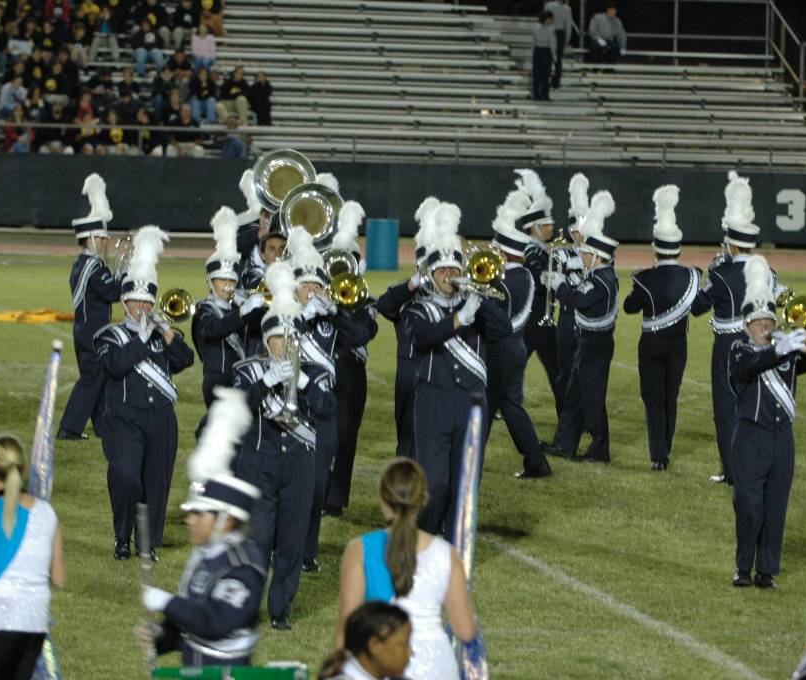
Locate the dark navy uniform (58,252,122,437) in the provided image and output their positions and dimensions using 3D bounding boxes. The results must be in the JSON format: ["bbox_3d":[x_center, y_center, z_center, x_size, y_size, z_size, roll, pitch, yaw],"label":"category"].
[{"bbox_3d":[-2.388,0.037,37.993,0.550,1.421,0.500,0,4,-18],"label":"dark navy uniform"}]

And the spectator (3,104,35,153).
[{"bbox_3d":[-6.944,-3.703,89.500,0.560,1.150,0.720,1,4,-11],"label":"spectator"}]

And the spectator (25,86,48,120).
[{"bbox_3d":[-6.710,-4.147,90.500,0.460,1.100,0.680,0,4,-12],"label":"spectator"}]

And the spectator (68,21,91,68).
[{"bbox_3d":[-6.119,-5.552,93.500,0.500,1.050,0.720,1,4,-11],"label":"spectator"}]

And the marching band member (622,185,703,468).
[{"bbox_3d":[1.890,-0.084,36.000,0.580,2.060,0.500,1,4,-9],"label":"marching band member"}]

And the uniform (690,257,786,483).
[{"bbox_3d":[2.452,0.202,35.785,0.620,1.643,0.500,-1,4,-27],"label":"uniform"}]

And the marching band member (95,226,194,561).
[{"bbox_3d":[-1.596,0.321,30.515,0.620,2.044,0.500,0,4,-12],"label":"marching band member"}]

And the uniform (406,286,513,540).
[{"bbox_3d":[0.346,0.505,31.369,0.620,1.570,0.460,0,4,-15],"label":"uniform"}]

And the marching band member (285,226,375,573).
[{"bbox_3d":[-0.465,0.350,30.154,0.620,2.087,0.500,0,4,-12],"label":"marching band member"}]

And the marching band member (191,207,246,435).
[{"bbox_3d":[-1.170,0.180,32.264,0.550,2.090,0.520,-1,4,-25],"label":"marching band member"}]

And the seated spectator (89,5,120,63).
[{"bbox_3d":[-5.646,-5.769,93.500,0.560,1.130,0.740,1,4,-11],"label":"seated spectator"}]

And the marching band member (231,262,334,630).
[{"bbox_3d":[-0.669,0.581,27.518,0.580,2.028,0.500,0,4,-12],"label":"marching band member"}]

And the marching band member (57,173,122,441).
[{"bbox_3d":[-2.363,-0.254,37.500,0.620,2.040,0.550,0,4,-26],"label":"marching band member"}]

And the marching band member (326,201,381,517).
[{"bbox_3d":[-0.360,0.118,33.274,0.520,2.100,0.500,1,4,-6],"label":"marching band member"}]

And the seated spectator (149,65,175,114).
[{"bbox_3d":[-4.428,-4.529,91.000,0.500,1.120,0.700,0,4,-12],"label":"seated spectator"}]

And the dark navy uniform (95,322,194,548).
[{"bbox_3d":[-1.615,0.600,30.758,0.580,1.430,0.460,0,4,-16],"label":"dark navy uniform"}]

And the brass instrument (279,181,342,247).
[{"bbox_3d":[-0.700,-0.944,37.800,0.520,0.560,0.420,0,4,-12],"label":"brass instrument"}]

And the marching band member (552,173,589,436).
[{"bbox_3d":[1.406,-0.262,38.578,0.580,2.091,0.500,0,4,-12],"label":"marching band member"}]

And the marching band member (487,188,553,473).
[{"bbox_3d":[0.803,-0.046,35.300,0.680,2.070,0.560,5,5,41],"label":"marching band member"}]

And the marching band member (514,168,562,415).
[{"bbox_3d":[1.037,-0.273,38.342,0.520,2.100,0.500,2,4,17],"label":"marching band member"}]

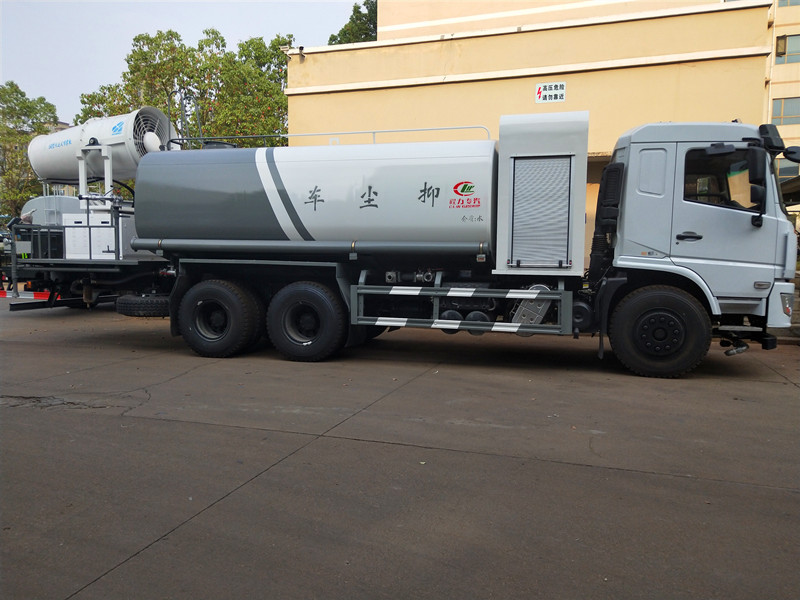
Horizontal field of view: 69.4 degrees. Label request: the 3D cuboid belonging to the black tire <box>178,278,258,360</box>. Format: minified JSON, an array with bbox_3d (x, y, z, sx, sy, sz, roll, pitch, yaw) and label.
[{"bbox_3d":[-2.536,0.237,7.990,1.070,1.070,0.290,2,5,13],"label":"black tire"}]

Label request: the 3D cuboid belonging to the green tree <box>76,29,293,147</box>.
[{"bbox_3d":[-6.569,-4.112,17.836,6.300,8.008,5.800,2,5,13],"label":"green tree"}]

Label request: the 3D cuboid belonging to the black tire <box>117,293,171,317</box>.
[{"bbox_3d":[-4.031,0.090,9.426,1.070,0.280,1.070,2,5,13],"label":"black tire"}]

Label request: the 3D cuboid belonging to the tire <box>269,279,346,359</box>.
[{"bbox_3d":[-1.223,0.277,7.678,1.070,1.070,0.290,2,5,13],"label":"tire"}]

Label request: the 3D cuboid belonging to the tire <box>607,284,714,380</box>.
[{"bbox_3d":[3.023,0.401,6.740,1.070,1.070,0.290,2,5,13],"label":"tire"}]

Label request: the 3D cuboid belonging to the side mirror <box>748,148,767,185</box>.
[{"bbox_3d":[3.708,-1.392,6.001,0.130,0.410,0.210,4,6,33],"label":"side mirror"}]

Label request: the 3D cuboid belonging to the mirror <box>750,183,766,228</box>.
[{"bbox_3d":[3.751,-0.990,6.054,0.140,0.420,0.190,4,6,33],"label":"mirror"}]

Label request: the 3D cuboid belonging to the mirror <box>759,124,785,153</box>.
[{"bbox_3d":[3.959,-1.716,6.141,0.210,0.280,0.220,2,5,13],"label":"mirror"}]

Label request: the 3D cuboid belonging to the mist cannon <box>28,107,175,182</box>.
[{"bbox_3d":[-4.867,-2.410,9.422,2.350,1.130,1.060,-2,4,19],"label":"mist cannon"}]

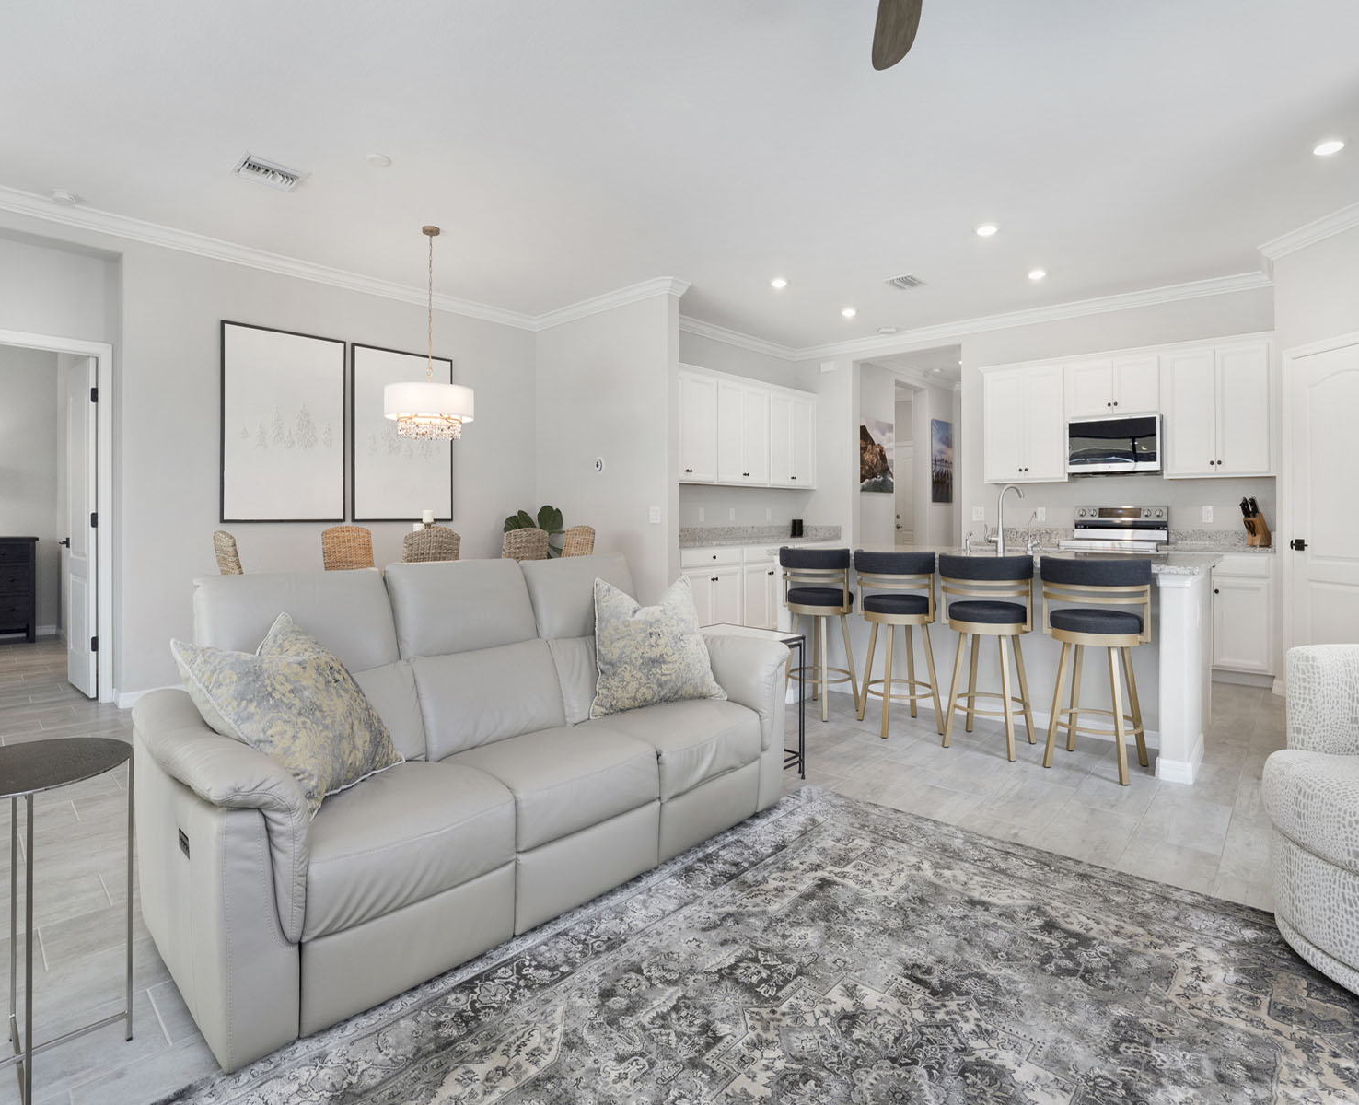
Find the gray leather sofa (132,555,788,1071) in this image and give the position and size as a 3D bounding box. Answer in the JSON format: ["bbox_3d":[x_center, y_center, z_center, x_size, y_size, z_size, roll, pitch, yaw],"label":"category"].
[{"bbox_3d":[-0.670,0.586,2.642,1.111,1.059,2.150,2,3,39],"label":"gray leather sofa"}]

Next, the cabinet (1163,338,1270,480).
[{"bbox_3d":[4.236,-1.075,5.418,0.332,1.004,0.670,-3,4,-44],"label":"cabinet"}]

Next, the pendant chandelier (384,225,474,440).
[{"bbox_3d":[-1.675,-1.475,4.625,0.577,1.431,0.577,0,3,0],"label":"pendant chandelier"}]

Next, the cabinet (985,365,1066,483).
[{"bbox_3d":[3.123,-1.138,6.179,0.690,1.020,0.340,2,3,42],"label":"cabinet"}]

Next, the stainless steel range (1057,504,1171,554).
[{"bbox_3d":[3.517,0.285,5.588,0.710,1.200,0.700,2,3,42],"label":"stainless steel range"}]

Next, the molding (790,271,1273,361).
[{"bbox_3d":[2.862,-2.184,6.558,4.250,0.120,0.110,2,3,42],"label":"molding"}]

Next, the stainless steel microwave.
[{"bbox_3d":[3.679,-0.888,5.799,0.385,0.449,0.633,-3,4,-44],"label":"stainless steel microwave"}]

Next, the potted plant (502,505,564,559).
[{"bbox_3d":[-1.130,0.216,5.400,0.500,1.170,0.500,1,2,44],"label":"potted plant"}]

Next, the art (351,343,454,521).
[{"bbox_3d":[-2.330,-0.982,5.872,0.039,1.460,0.895,2,3,36],"label":"art"}]

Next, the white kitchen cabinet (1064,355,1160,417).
[{"bbox_3d":[3.701,-1.370,5.842,0.332,0.447,0.672,-3,4,-44],"label":"white kitchen cabinet"}]

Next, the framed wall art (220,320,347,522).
[{"bbox_3d":[-2.927,-0.934,5.150,0.040,1.390,0.880,2,3,42],"label":"framed wall art"}]

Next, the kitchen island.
[{"bbox_3d":[1.844,0.484,4.327,2.350,0.970,1.160,2,3,42],"label":"kitchen island"}]

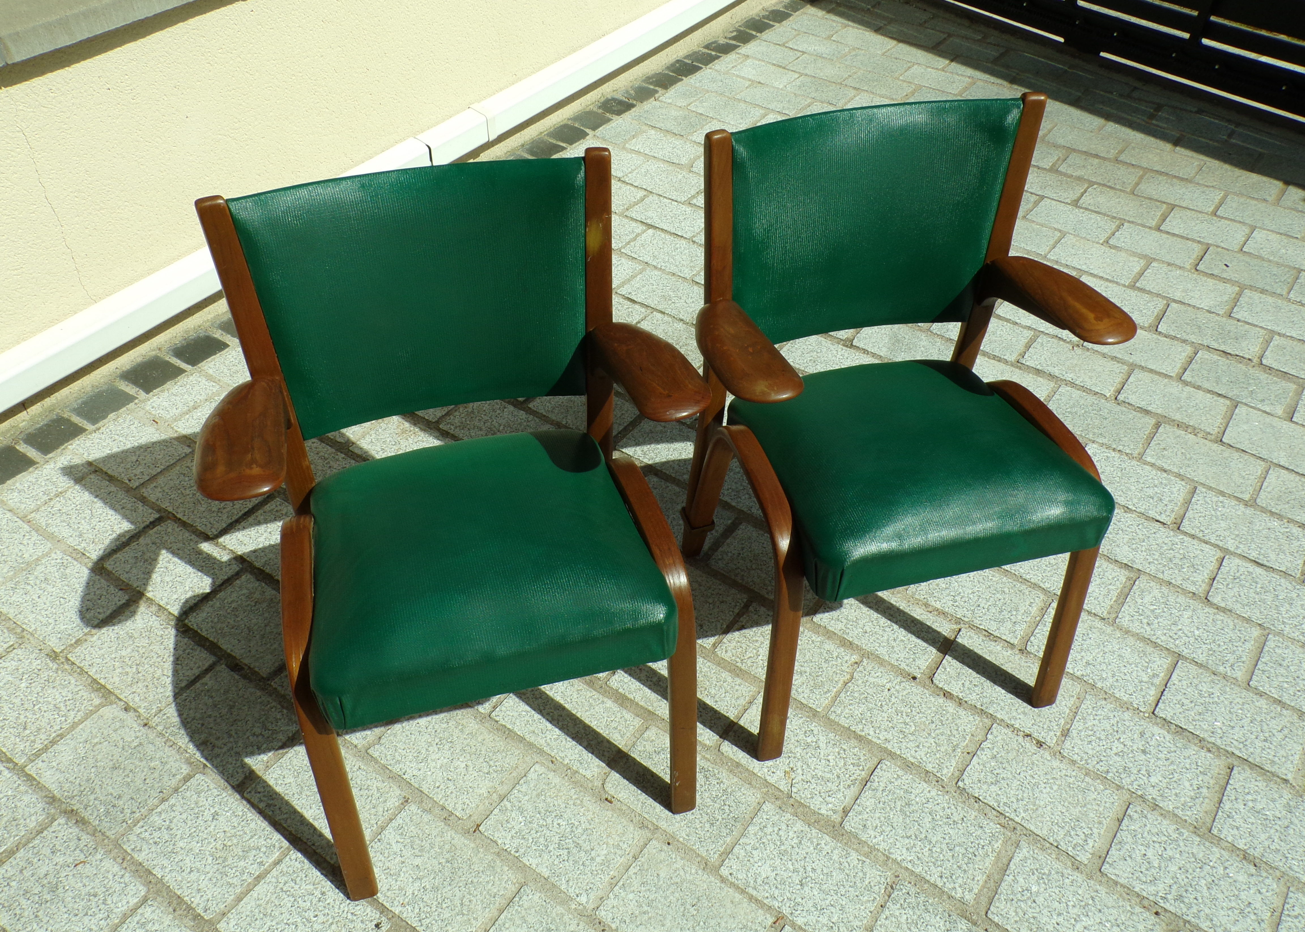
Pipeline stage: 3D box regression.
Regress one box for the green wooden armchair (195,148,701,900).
[{"bbox_3d":[-0.227,0.091,1.375,0.613,0.798,0.513,-11,45,-13],"label":"green wooden armchair"}]

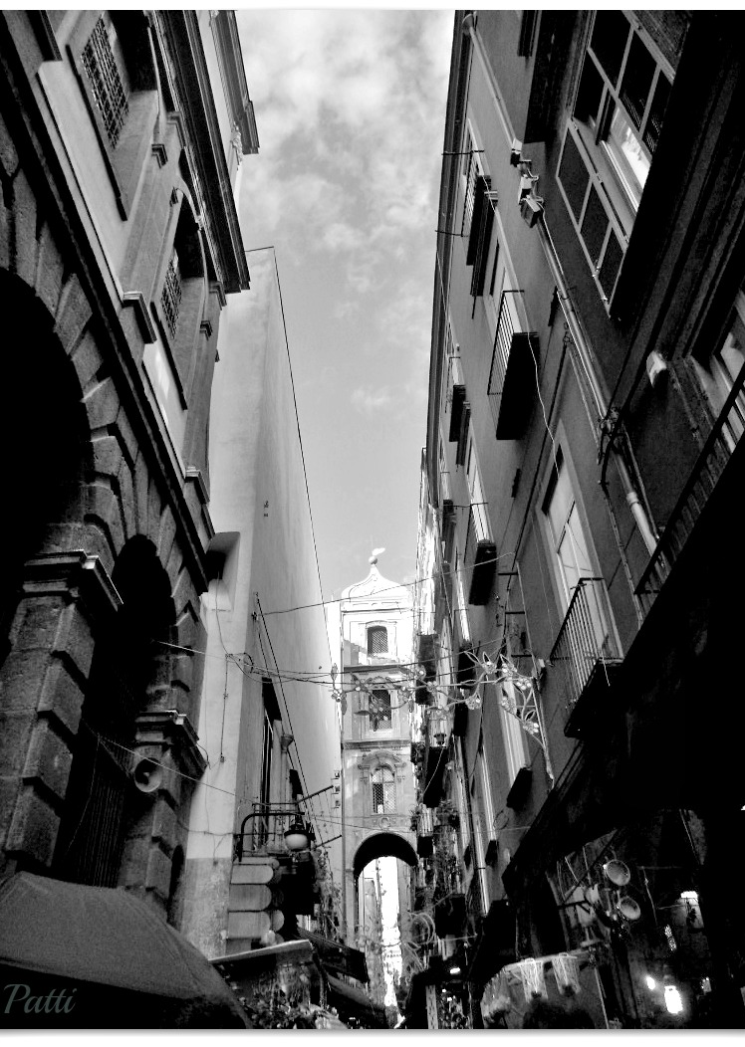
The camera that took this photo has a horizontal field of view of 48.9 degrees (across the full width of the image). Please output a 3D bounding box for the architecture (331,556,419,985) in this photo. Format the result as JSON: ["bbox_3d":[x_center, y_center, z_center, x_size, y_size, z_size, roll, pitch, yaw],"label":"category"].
[{"bbox_3d":[0.635,13.821,39.901,3.900,30.000,3.700,-3,-38,0],"label":"architecture"}]

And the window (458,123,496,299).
[{"bbox_3d":[1.983,-6.458,16.220,0.280,3.100,1.600,-2,-38,-2],"label":"window"}]

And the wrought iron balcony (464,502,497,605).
[{"bbox_3d":[2.105,0.636,16.263,0.380,1.050,1.900,-2,-38,-2],"label":"wrought iron balcony"}]

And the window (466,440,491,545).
[{"bbox_3d":[2.291,-0.313,17.052,0.200,3.200,1.250,-2,-38,-2],"label":"window"}]

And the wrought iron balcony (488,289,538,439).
[{"bbox_3d":[2.119,-2.418,12.705,0.400,1.100,2.070,-2,-38,-2],"label":"wrought iron balcony"}]

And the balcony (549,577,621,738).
[{"bbox_3d":[2.388,1.569,9.336,0.320,1.050,1.800,-2,-38,-2],"label":"balcony"}]

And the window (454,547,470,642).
[{"bbox_3d":[2.265,2.077,19.814,0.200,2.900,1.150,-2,-38,-2],"label":"window"}]

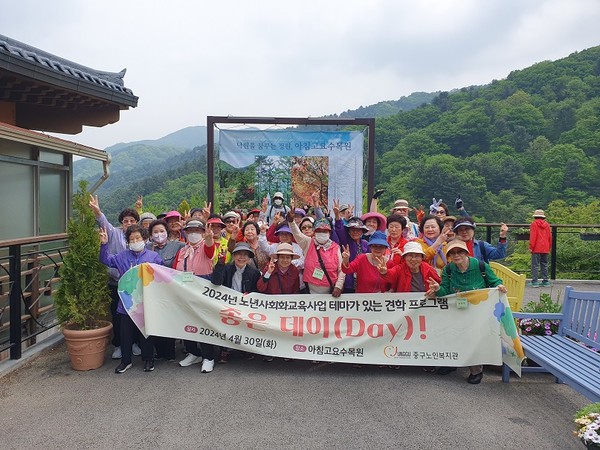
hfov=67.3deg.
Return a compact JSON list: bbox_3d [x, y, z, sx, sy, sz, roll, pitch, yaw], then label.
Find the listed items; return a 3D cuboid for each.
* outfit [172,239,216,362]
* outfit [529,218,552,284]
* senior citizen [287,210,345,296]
[{"bbox_3d":[-1.089,0.753,4.653,0.450,1.230,0.380,0,2,-7],"label":"outfit"},{"bbox_3d":[5.058,0.558,9.479,0.470,1.380,0.320,0,2,6],"label":"outfit"},{"bbox_3d":[0.167,0.602,4.849,0.600,1.660,0.420,0,2,0],"label":"senior citizen"}]

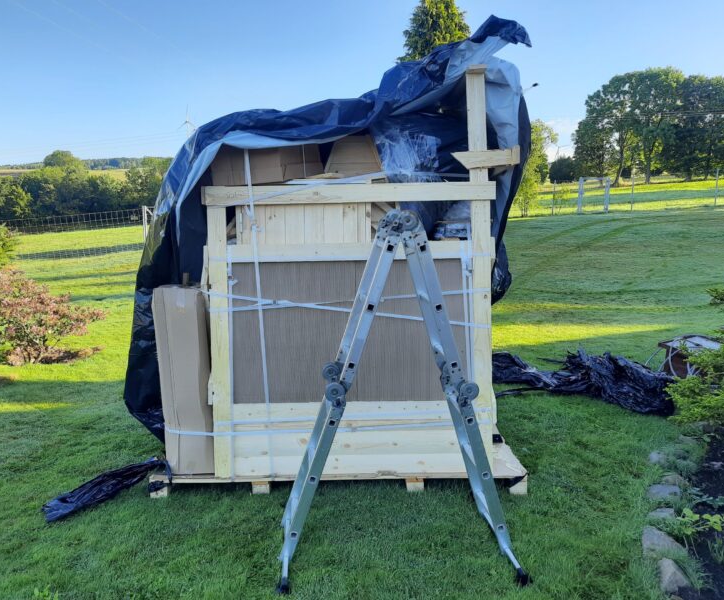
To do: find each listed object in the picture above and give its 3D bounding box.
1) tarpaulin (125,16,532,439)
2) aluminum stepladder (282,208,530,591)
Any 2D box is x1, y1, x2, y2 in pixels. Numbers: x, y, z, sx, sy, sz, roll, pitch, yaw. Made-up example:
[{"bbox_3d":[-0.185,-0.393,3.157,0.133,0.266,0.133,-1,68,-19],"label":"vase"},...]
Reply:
[{"bbox_3d":[-0.235,-0.420,3.880,2.550,2.600,1.350,-1,9,-1],"label":"tarpaulin"},{"bbox_3d":[0.160,0.408,2.771,1.120,1.680,0.680,-1,9,-4],"label":"aluminum stepladder"}]

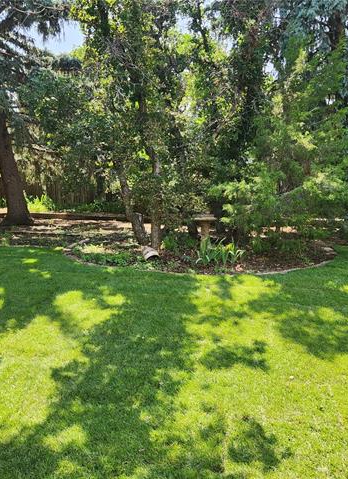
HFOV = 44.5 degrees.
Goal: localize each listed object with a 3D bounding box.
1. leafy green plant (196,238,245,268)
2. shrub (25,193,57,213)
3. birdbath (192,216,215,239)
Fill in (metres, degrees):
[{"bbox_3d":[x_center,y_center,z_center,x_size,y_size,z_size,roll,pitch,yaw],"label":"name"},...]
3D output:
[{"bbox_3d":[0.886,0.265,8.100,0.900,0.500,0.600,0,8,0],"label":"leafy green plant"},{"bbox_3d":[-4.980,-1.380,15.900,1.200,0.760,0.950,0,9,0],"label":"shrub"},{"bbox_3d":[0.630,-0.130,8.800,0.500,0.720,0.500,0,9,0],"label":"birdbath"}]

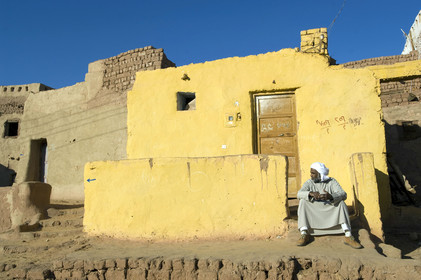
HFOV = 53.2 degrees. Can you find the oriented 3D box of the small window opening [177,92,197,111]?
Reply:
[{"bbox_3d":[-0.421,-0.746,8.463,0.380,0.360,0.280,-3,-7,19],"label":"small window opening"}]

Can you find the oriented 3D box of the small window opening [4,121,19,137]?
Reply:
[{"bbox_3d":[-4.879,-0.269,10.494,0.430,0.400,0.250,-3,-7,19],"label":"small window opening"}]

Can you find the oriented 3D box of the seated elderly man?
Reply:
[{"bbox_3d":[1.514,0.831,5.420,0.750,1.060,0.750,-2,-7,10],"label":"seated elderly man"}]

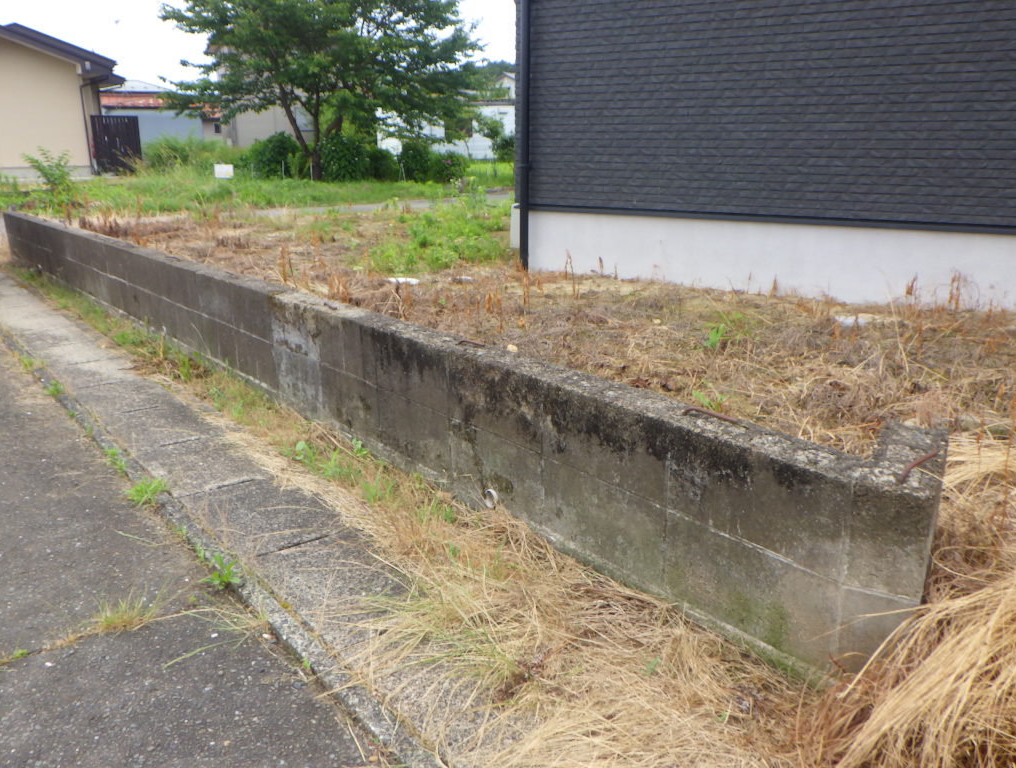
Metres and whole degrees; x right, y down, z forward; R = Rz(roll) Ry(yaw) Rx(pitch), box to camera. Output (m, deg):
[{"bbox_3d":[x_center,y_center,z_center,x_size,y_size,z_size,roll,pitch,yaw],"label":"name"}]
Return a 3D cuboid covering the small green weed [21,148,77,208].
[{"bbox_3d":[-6.594,-2.973,11.950,0.750,0.880,0.700,-9,19,-27],"label":"small green weed"}]

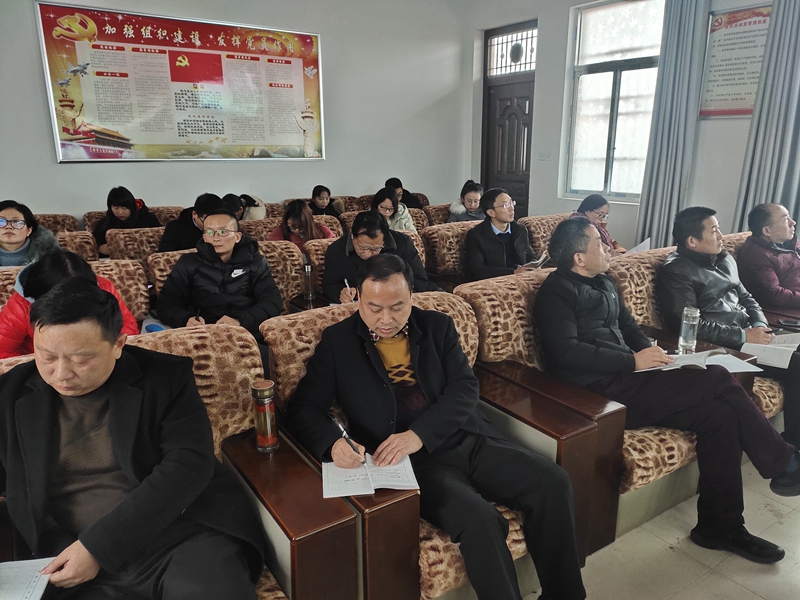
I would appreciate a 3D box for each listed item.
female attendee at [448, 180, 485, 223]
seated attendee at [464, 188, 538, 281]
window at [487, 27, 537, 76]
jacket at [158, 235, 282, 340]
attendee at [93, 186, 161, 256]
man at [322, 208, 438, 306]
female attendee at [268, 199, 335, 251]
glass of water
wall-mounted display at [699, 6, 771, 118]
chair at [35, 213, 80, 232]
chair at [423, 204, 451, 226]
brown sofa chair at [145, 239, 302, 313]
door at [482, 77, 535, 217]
[{"bbox_3d":[0.780,-0.569,4.913,0.500,1.080,0.720,-6,16,-20],"label":"female attendee"},{"bbox_3d":[0.821,-0.165,3.900,0.570,1.250,0.820,-14,21,-39],"label":"seated attendee"},{"bbox_3d":[1.243,-2.746,5.916,0.060,0.430,0.800,-9,18,-31],"label":"window"},{"bbox_3d":[-0.917,-0.034,2.910,0.630,0.560,0.440,-10,19,-31],"label":"jacket"},{"bbox_3d":[-2.344,-0.371,4.750,0.550,1.200,0.850,-10,19,-31],"label":"attendee"},{"bbox_3d":[-0.096,-0.032,3.147,0.660,1.060,0.750,-6,16,-21],"label":"man"},{"bbox_3d":[-0.670,-0.208,4.271,0.550,1.140,0.850,-10,19,-31],"label":"female attendee"},{"bbox_3d":[1.256,0.134,2.320,0.073,0.205,0.073,-9,18,-31],"label":"glass of water"},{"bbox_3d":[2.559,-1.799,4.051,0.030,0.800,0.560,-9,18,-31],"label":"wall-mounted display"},{"bbox_3d":[-3.199,-0.209,4.595,0.900,0.980,0.820,-10,19,-31],"label":"chair"},{"bbox_3d":[0.798,-0.481,5.484,0.900,0.980,0.820,-10,19,-31],"label":"chair"},{"bbox_3d":[-0.880,0.199,3.150,0.920,0.980,0.820,-10,19,-31],"label":"brown sofa chair"},{"bbox_3d":[1.240,-1.467,6.220,0.070,2.060,0.860,-9,18,-31],"label":"door"}]

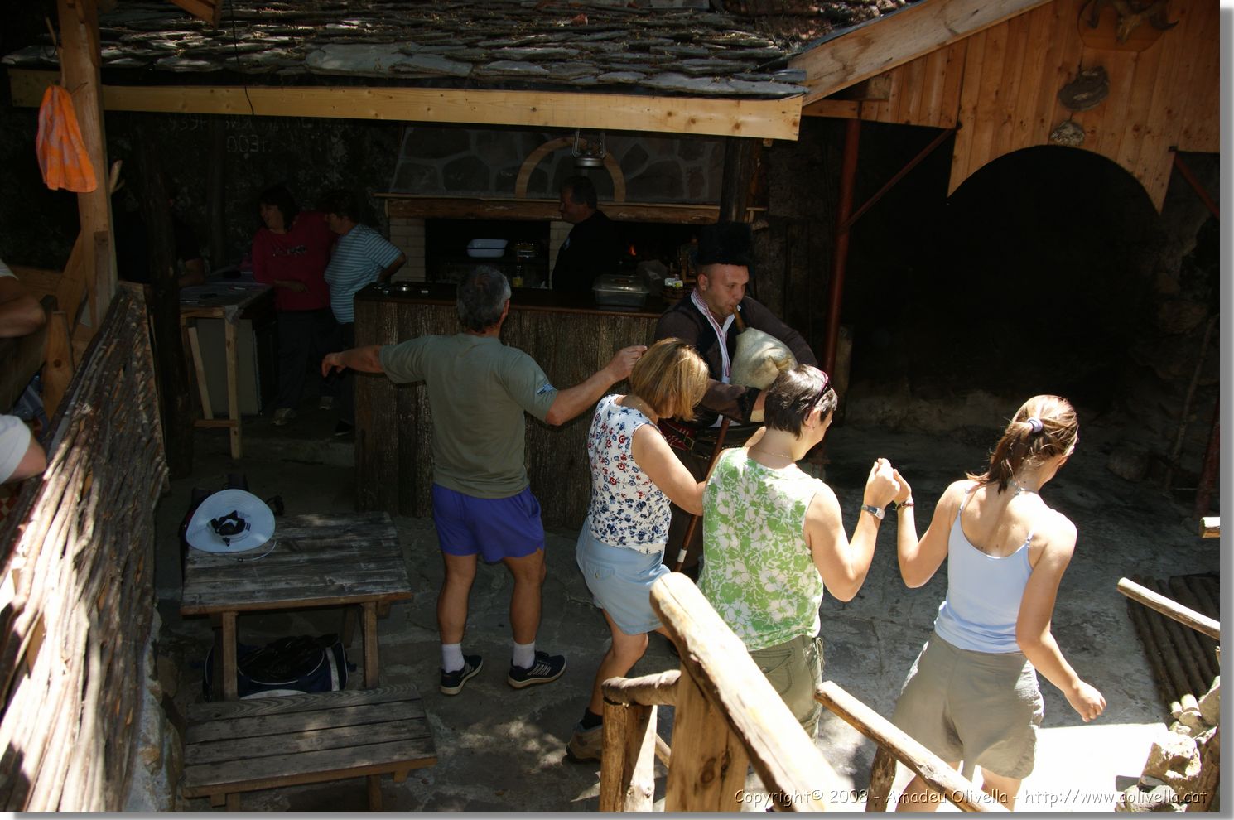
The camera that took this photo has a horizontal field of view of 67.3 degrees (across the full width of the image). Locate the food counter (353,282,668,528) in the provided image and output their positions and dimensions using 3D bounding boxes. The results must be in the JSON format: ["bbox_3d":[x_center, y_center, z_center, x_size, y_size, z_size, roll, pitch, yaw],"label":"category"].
[{"bbox_3d":[-0.569,-0.009,5.551,1.850,1.270,0.650,5,15,9],"label":"food counter"}]

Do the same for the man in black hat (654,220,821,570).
[{"bbox_3d":[0.490,0.100,4.200,0.620,1.860,0.470,-5,17,-27],"label":"man in black hat"}]

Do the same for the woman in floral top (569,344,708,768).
[{"bbox_3d":[0.070,0.500,3.280,0.450,1.540,0.430,-9,19,-38],"label":"woman in floral top"}]

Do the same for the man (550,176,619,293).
[{"bbox_3d":[-0.260,-0.580,5.950,0.380,1.740,0.500,-2,16,-17],"label":"man"}]

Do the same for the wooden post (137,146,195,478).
[{"bbox_3d":[-2.688,-0.644,5.506,0.165,2.100,0.165,2,15,0],"label":"wooden post"}]

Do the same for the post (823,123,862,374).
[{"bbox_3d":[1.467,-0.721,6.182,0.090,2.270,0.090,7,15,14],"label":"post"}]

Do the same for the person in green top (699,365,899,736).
[{"bbox_3d":[0.480,0.640,2.670,0.520,1.580,0.420,9,16,24],"label":"person in green top"}]

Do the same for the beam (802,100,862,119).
[{"bbox_3d":[1.361,-1.913,5.884,0.440,0.110,0.090,-2,16,-17],"label":"beam"}]

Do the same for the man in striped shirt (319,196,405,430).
[{"bbox_3d":[-1.730,-0.600,6.200,0.480,1.620,0.540,-4,16,-24],"label":"man in striped shirt"}]

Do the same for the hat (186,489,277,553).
[{"bbox_3d":[-1.531,0.448,3.680,0.360,0.110,0.350,3,37,0],"label":"hat"}]

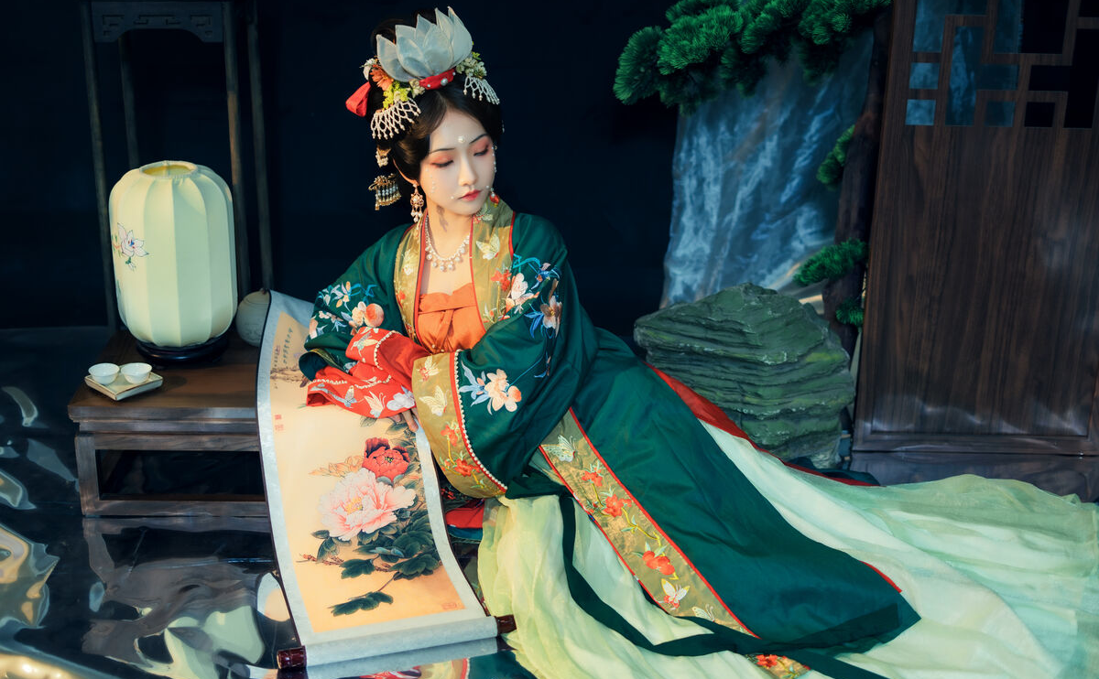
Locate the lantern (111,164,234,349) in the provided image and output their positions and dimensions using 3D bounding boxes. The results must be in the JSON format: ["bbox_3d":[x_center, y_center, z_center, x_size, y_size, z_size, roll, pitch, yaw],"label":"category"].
[{"bbox_3d":[-0.726,-0.146,2.947,0.240,0.372,0.240,1,20,0],"label":"lantern"}]

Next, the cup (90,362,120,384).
[{"bbox_3d":[-0.833,0.066,2.853,0.059,0.029,0.059,1,20,0],"label":"cup"}]

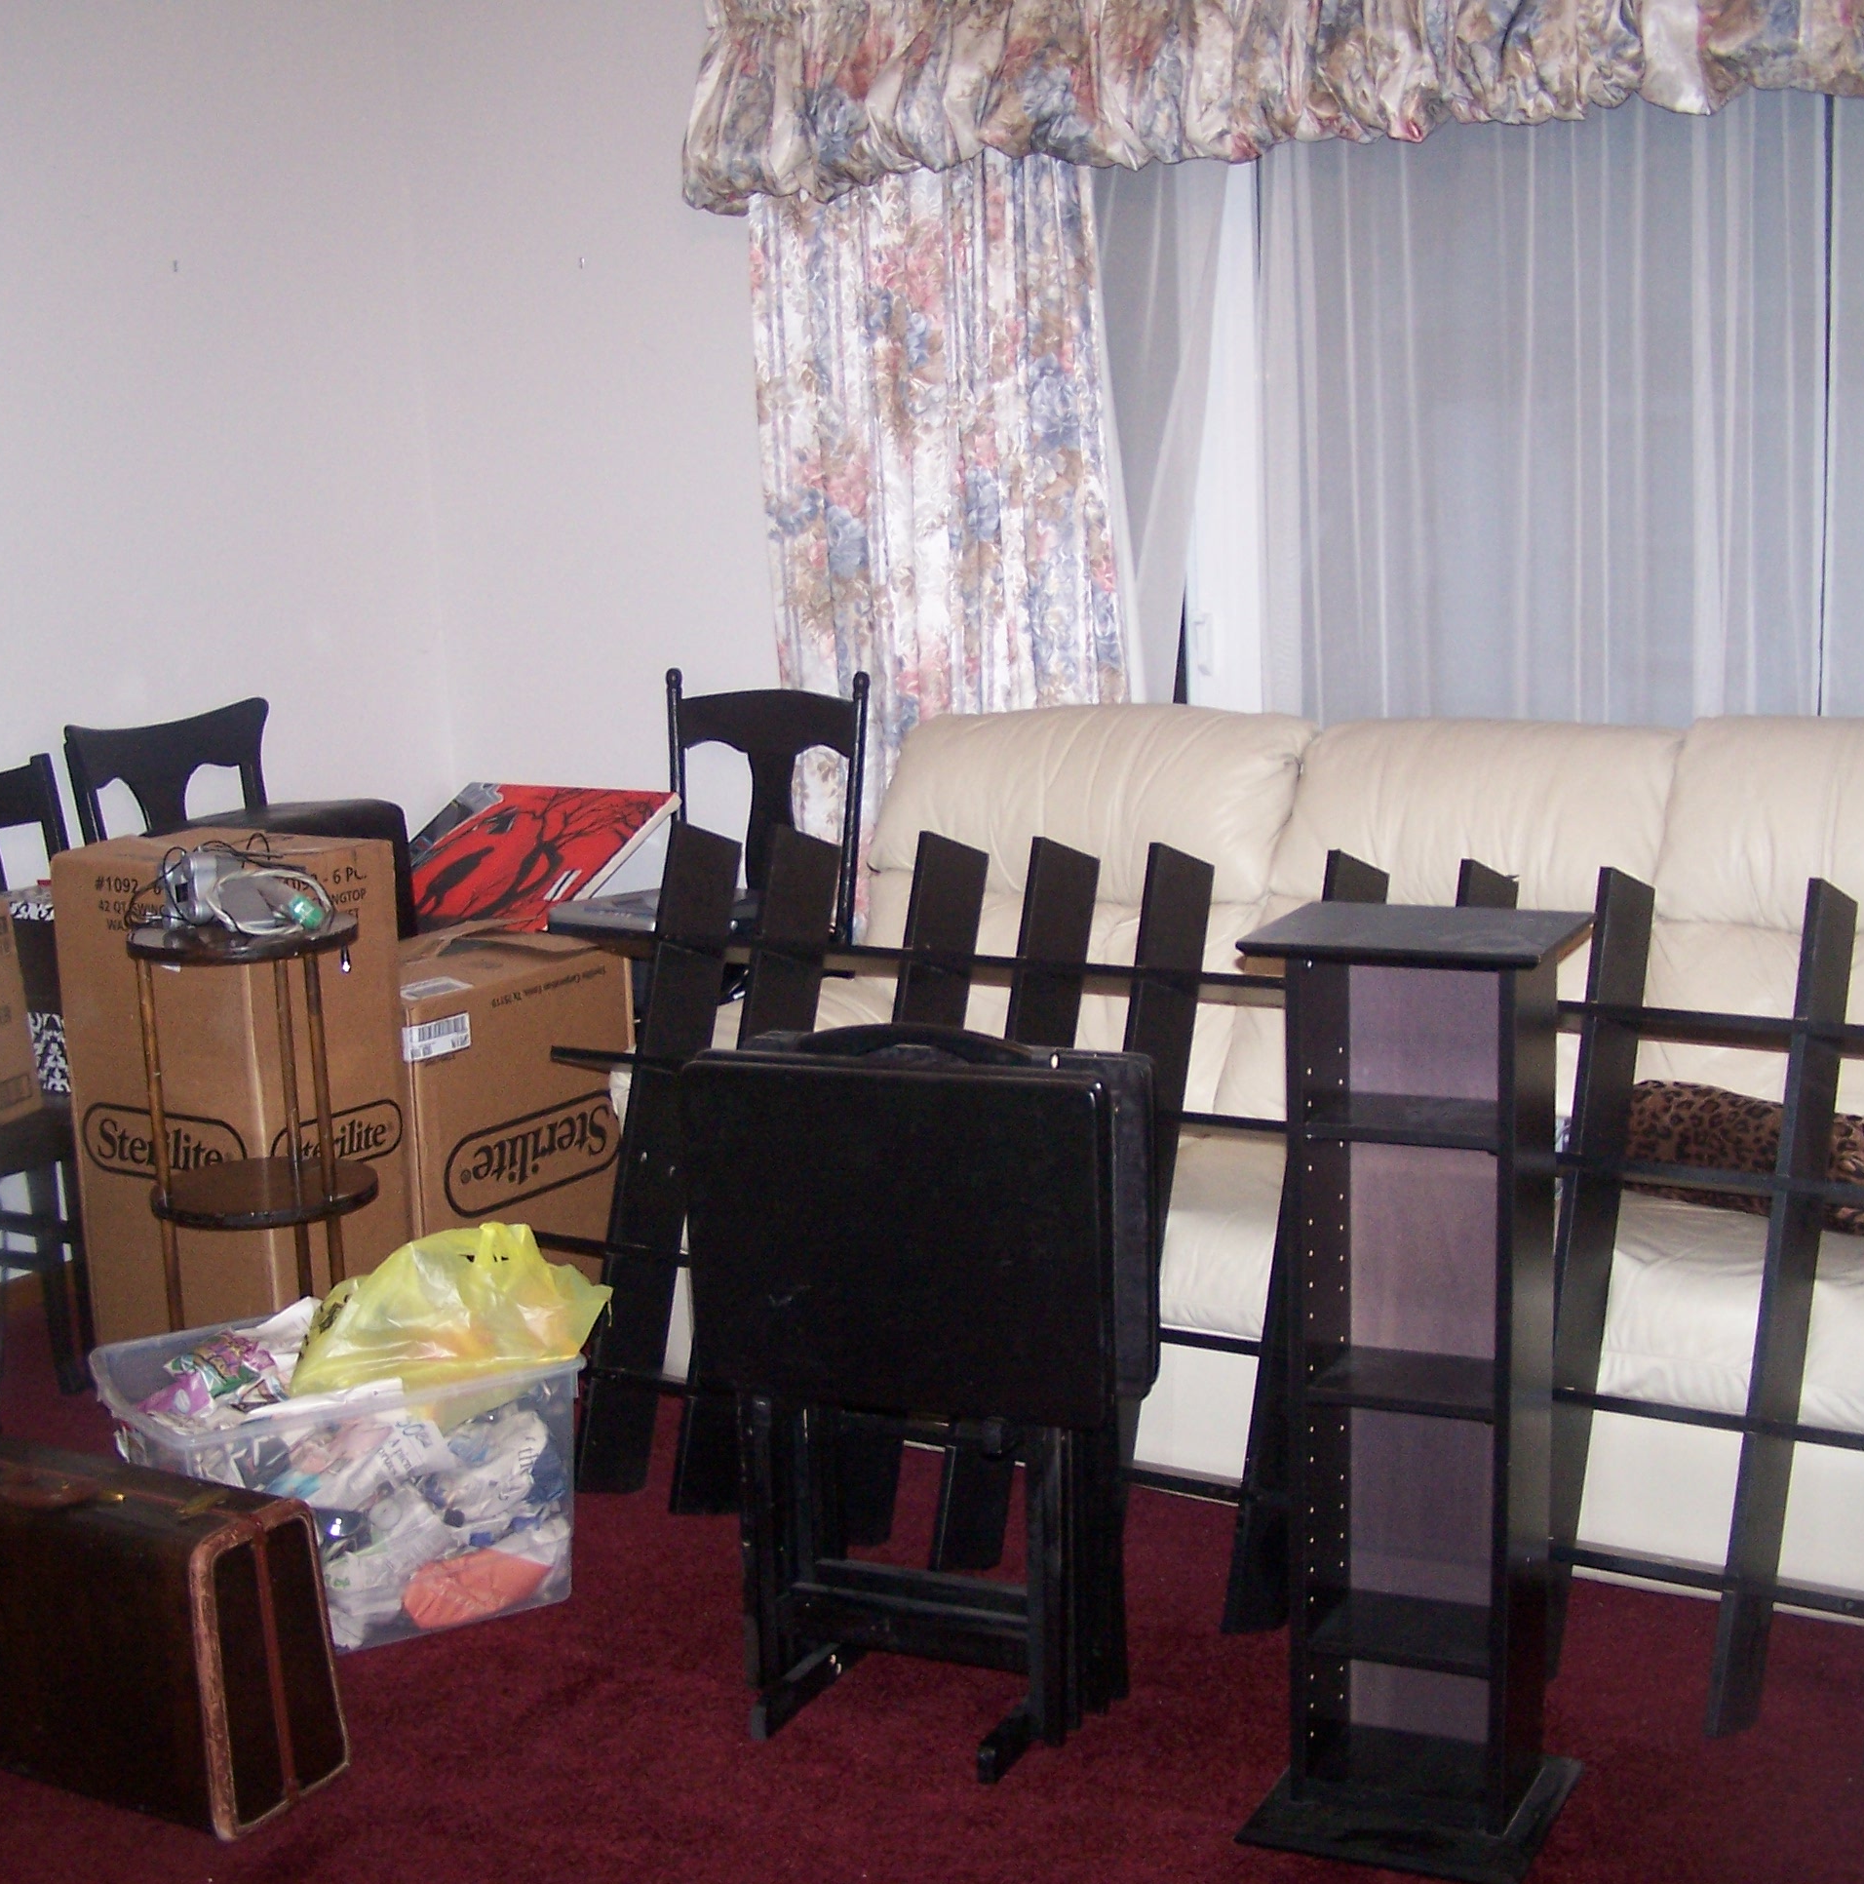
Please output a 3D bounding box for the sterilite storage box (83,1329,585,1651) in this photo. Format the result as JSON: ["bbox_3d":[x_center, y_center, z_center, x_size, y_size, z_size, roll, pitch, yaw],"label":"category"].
[{"bbox_3d":[-0.729,0.652,3.404,0.495,0.303,0.440,-8,12,-29],"label":"sterilite storage box"}]

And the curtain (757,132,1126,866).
[{"bbox_3d":[0.000,-0.497,4.576,0.750,2.050,0.120,5,13,34],"label":"curtain"}]

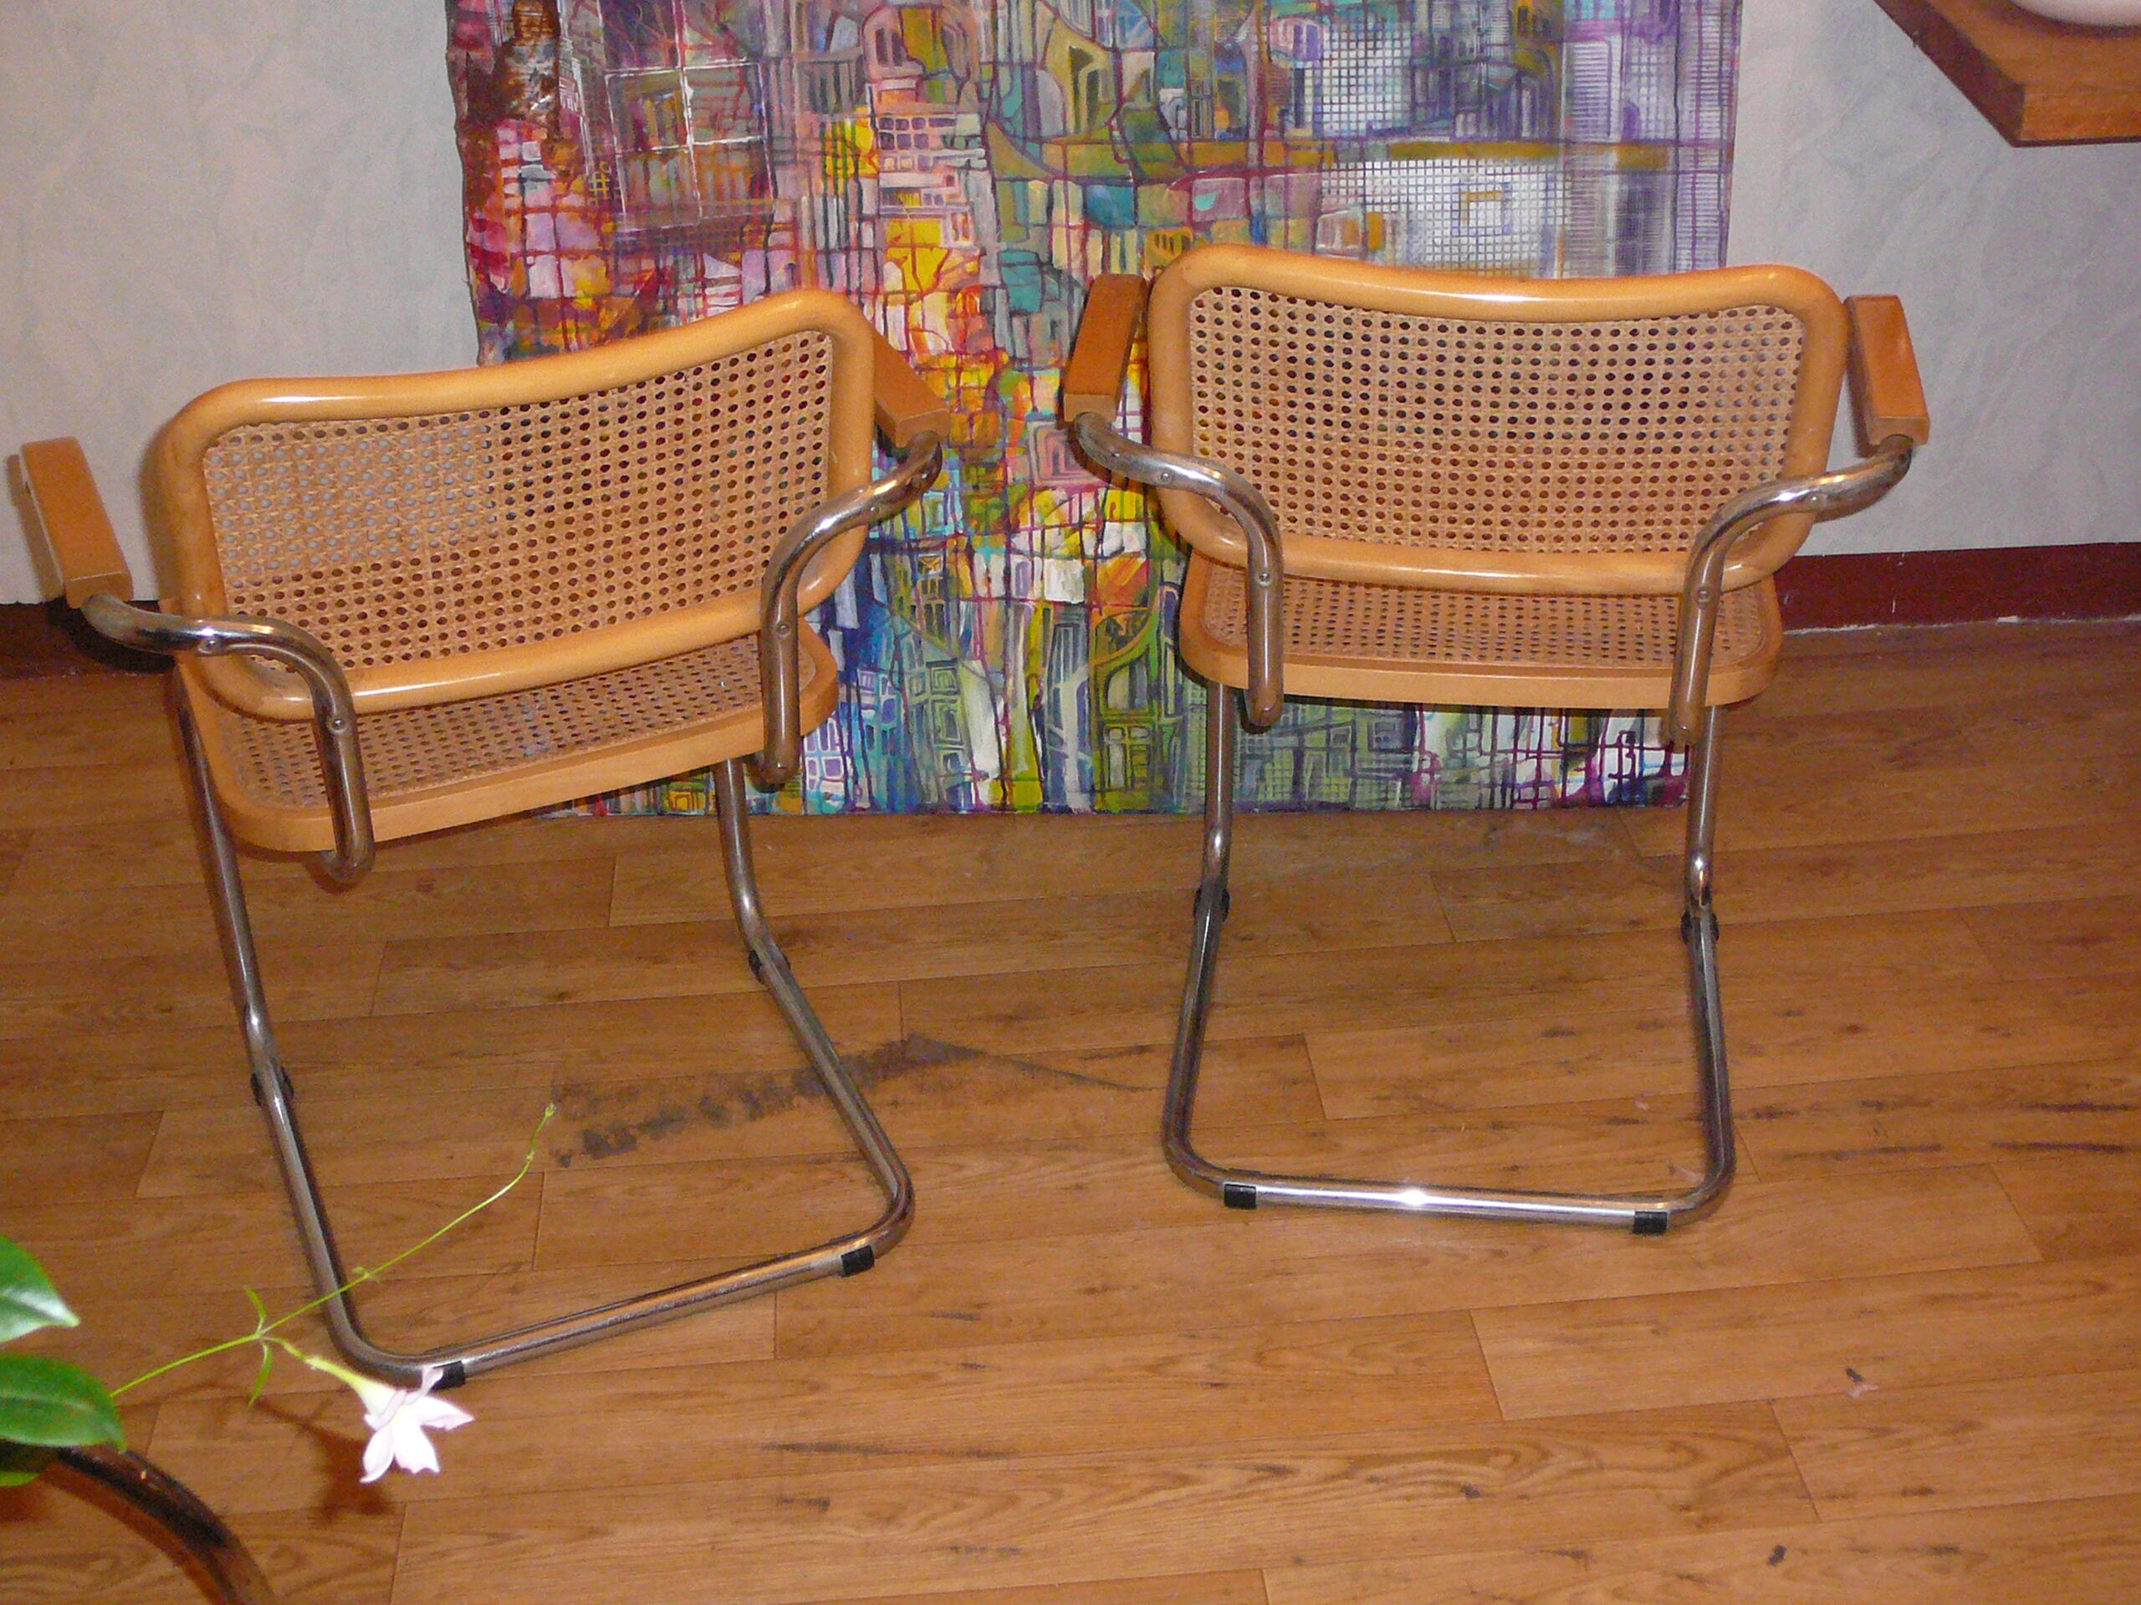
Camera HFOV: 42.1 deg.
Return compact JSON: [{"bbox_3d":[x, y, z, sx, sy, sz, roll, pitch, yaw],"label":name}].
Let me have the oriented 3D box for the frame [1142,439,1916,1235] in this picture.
[{"bbox_3d":[0.326,-0.075,2.283,0.575,0.656,0.521,3,31,7],"label":"frame"}]

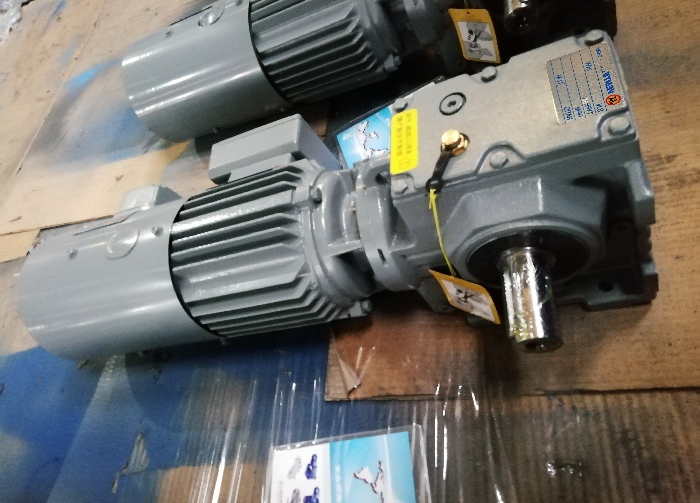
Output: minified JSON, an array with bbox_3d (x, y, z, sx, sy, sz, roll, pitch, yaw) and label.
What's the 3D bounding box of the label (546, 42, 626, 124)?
[{"bbox_3d":[0.195,-0.140,0.437,0.050,0.002,0.077,-13,55,25],"label":"label"}]

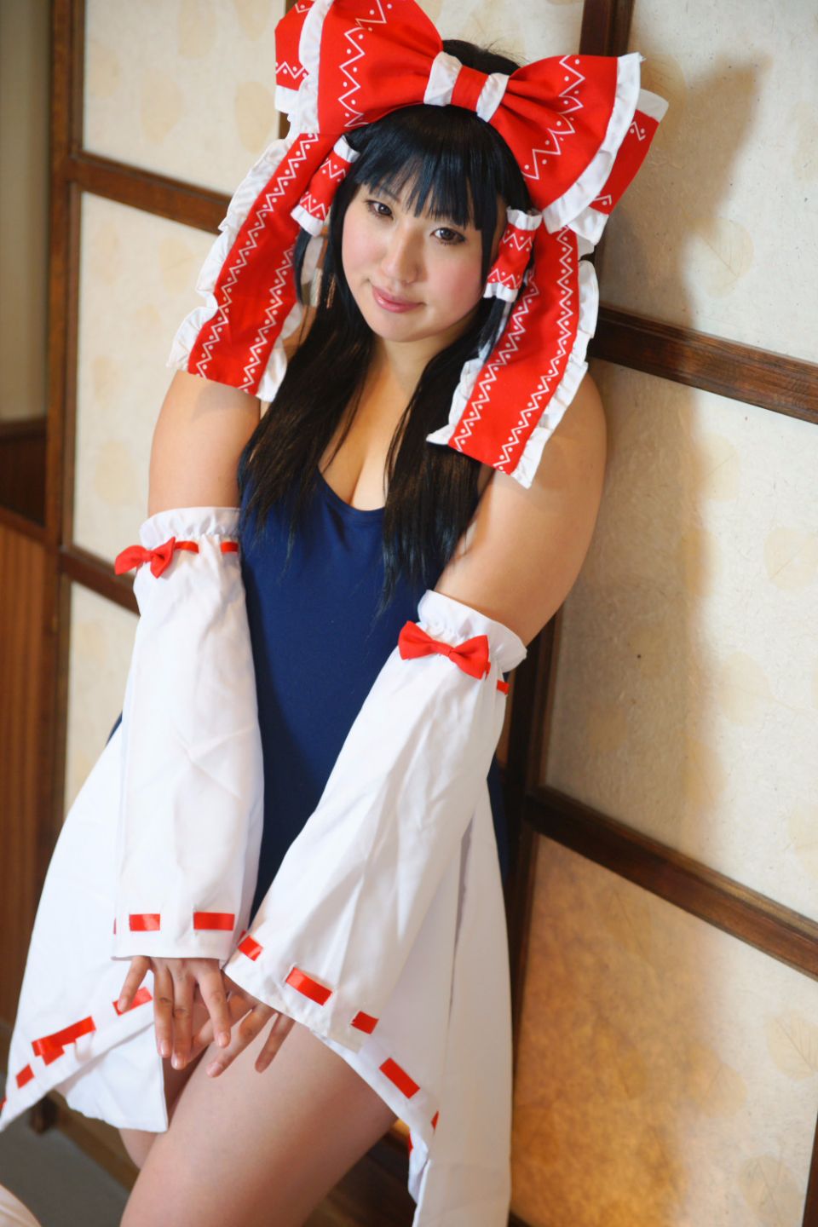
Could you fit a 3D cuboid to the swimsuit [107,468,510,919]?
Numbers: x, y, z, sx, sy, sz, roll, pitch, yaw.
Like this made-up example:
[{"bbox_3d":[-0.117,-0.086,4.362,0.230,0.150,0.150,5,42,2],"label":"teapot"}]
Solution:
[{"bbox_3d":[-0.084,0.078,2.280,0.380,0.560,0.260,17,14,16],"label":"swimsuit"}]

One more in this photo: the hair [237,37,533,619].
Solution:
[{"bbox_3d":[-0.016,-0.267,2.200,0.250,0.530,0.260,17,16,14],"label":"hair"}]

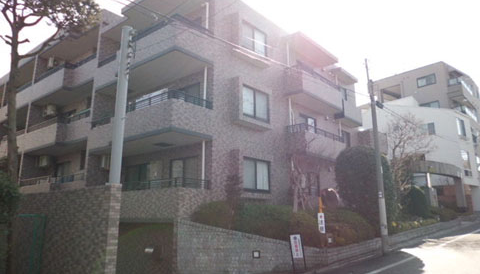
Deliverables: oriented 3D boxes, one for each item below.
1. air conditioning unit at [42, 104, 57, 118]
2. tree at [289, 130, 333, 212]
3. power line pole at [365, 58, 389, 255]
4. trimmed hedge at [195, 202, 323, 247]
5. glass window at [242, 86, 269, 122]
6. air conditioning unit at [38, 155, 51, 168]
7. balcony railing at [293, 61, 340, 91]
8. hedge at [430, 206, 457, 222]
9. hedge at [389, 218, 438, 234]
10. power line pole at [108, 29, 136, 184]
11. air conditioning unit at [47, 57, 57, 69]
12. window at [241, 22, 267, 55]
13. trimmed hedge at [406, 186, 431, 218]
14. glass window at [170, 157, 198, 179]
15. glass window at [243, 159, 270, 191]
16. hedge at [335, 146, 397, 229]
[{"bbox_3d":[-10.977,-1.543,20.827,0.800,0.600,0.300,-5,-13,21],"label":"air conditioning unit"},{"bbox_3d":[2.763,1.389,14.203,1.400,3.300,1.500,0,-12,0],"label":"tree"},{"bbox_3d":[5.385,0.566,14.257,0.300,7.900,0.300,-10,-16,39],"label":"power line pole"},{"bbox_3d":[0.920,3.313,13.538,5.900,1.500,1.300,11,-16,-42],"label":"trimmed hedge"},{"bbox_3d":[0.700,-1.322,14.698,0.100,1.220,1.680,-10,-16,39],"label":"glass window"},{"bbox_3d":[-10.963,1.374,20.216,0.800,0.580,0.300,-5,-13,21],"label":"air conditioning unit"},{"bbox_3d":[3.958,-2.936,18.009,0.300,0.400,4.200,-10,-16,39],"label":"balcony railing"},{"bbox_3d":[13.269,5.008,23.506,2.200,0.950,1.000,12,-17,-43],"label":"hedge"},{"bbox_3d":[11.421,5.724,23.377,0.800,0.600,8.200,-11,-17,43],"label":"hedge"},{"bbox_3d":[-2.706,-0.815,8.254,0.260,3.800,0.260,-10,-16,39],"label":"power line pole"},{"bbox_3d":[-11.055,-4.422,21.484,0.320,0.600,0.780,-10,-16,39],"label":"air conditioning unit"},{"bbox_3d":[0.668,-4.141,15.481,0.150,1.280,1.710,-10,-16,39],"label":"window"},{"bbox_3d":[12.725,4.634,25.700,1.650,2.250,1.650,-10,-16,39],"label":"trimmed hedge"},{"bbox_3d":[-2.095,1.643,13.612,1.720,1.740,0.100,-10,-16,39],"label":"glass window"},{"bbox_3d":[0.692,1.520,14.285,0.150,1.280,1.710,-10,-16,39],"label":"glass window"},{"bbox_3d":[5.873,2.410,16.871,2.300,3.800,2.500,-10,-16,39],"label":"hedge"}]

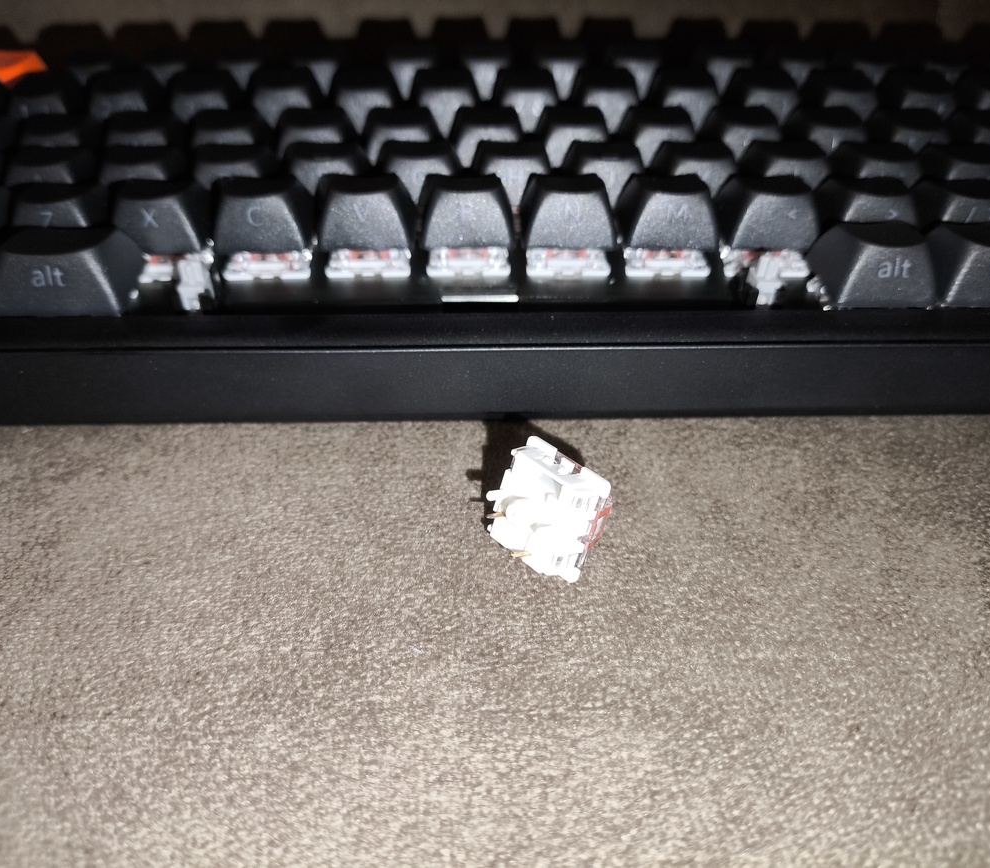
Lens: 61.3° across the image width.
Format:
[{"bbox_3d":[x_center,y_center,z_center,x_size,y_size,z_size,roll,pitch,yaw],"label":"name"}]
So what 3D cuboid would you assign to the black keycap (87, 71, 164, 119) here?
[{"bbox_3d":[-0.086,-0.079,0.197,0.018,0.010,0.018,-1,41,-1],"label":"black keycap"}]

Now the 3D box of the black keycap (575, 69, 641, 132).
[{"bbox_3d":[0.026,-0.080,0.200,0.018,0.011,0.018,-1,41,-2],"label":"black keycap"}]

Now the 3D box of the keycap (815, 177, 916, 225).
[{"bbox_3d":[0.070,-0.044,0.157,0.018,0.010,0.018,-1,40,-1],"label":"keycap"}]

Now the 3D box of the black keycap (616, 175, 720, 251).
[{"bbox_3d":[0.033,-0.043,0.157,0.018,0.009,0.018,-1,41,-1],"label":"black keycap"}]

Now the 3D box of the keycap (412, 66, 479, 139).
[{"bbox_3d":[-0.012,-0.080,0.198,0.018,0.011,0.018,-1,40,-1],"label":"keycap"}]

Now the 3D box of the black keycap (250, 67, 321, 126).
[{"bbox_3d":[-0.049,-0.080,0.200,0.018,0.011,0.018,-1,40,-1],"label":"black keycap"}]

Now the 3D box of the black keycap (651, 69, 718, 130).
[{"bbox_3d":[0.045,-0.081,0.200,0.018,0.011,0.018,-1,40,-1],"label":"black keycap"}]

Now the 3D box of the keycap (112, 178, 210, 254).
[{"bbox_3d":[-0.062,-0.042,0.155,0.018,0.009,0.018,-1,41,-2],"label":"keycap"}]

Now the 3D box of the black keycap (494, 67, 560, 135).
[{"bbox_3d":[0.008,-0.081,0.199,0.018,0.010,0.018,-1,41,-1],"label":"black keycap"}]

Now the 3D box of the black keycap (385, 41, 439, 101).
[{"bbox_3d":[-0.021,-0.096,0.216,0.018,0.010,0.018,-1,41,-1],"label":"black keycap"}]

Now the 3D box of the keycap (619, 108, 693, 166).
[{"bbox_3d":[0.036,-0.067,0.187,0.018,0.009,0.018,-1,41,-2],"label":"keycap"}]

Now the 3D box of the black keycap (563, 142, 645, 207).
[{"bbox_3d":[0.023,-0.055,0.172,0.018,0.009,0.018,-1,41,-2],"label":"black keycap"}]

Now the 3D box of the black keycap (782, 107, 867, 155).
[{"bbox_3d":[0.074,-0.068,0.188,0.018,0.009,0.018,-1,41,-2],"label":"black keycap"}]

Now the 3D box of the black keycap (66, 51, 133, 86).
[{"bbox_3d":[-0.102,-0.092,0.213,0.018,0.011,0.018,-1,40,-1],"label":"black keycap"}]

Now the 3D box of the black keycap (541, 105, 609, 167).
[{"bbox_3d":[0.017,-0.067,0.186,0.018,0.009,0.018,-1,41,-2],"label":"black keycap"}]

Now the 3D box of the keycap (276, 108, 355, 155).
[{"bbox_3d":[-0.039,-0.067,0.185,0.018,0.008,0.018,-1,41,-1],"label":"keycap"}]

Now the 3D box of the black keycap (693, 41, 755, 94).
[{"bbox_3d":[0.059,-0.096,0.218,0.018,0.010,0.018,-1,41,-1],"label":"black keycap"}]

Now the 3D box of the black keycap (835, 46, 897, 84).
[{"bbox_3d":[0.097,-0.096,0.222,0.018,0.011,0.018,-1,40,-1],"label":"black keycap"}]

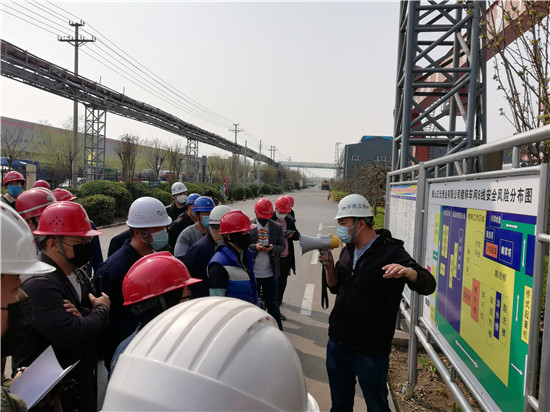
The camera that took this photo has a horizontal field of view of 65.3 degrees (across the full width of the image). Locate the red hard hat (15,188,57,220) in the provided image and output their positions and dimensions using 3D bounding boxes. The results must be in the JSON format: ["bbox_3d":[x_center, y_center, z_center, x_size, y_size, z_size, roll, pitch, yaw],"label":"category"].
[{"bbox_3d":[-1.468,-0.003,2.650,0.280,0.160,0.220,-8,2,6],"label":"red hard hat"}]

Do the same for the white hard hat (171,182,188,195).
[{"bbox_3d":[-1.377,-0.249,6.200,0.220,0.160,0.280,-6,6,-20],"label":"white hard hat"}]

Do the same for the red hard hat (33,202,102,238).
[{"bbox_3d":[-0.929,0.063,1.920,0.285,0.150,0.220,1,3,-10],"label":"red hard hat"}]

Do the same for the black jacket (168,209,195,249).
[{"bbox_3d":[-1.248,0.416,5.850,0.340,0.700,0.500,3,3,28],"label":"black jacket"}]

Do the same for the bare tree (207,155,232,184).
[{"bbox_3d":[-6.946,-3.606,51.962,2.900,5.280,2.900,2,3,6],"label":"bare tree"}]

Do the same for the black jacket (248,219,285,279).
[{"bbox_3d":[-0.097,0.486,4.900,0.460,0.690,0.340,2,3,7],"label":"black jacket"}]

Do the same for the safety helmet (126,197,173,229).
[{"bbox_3d":[-0.736,0.035,2.520,0.280,0.165,0.225,1,3,12],"label":"safety helmet"}]

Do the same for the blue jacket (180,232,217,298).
[{"bbox_3d":[-0.663,0.605,4.150,0.340,0.720,0.500,3,3,20],"label":"blue jacket"}]

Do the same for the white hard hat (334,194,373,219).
[{"bbox_3d":[0.497,0.005,2.700,0.275,0.157,0.220,1,4,-22],"label":"white hard hat"}]

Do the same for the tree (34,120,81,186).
[{"bbox_3d":[-12.094,-2.293,23.967,2.700,5.090,2.700,2,3,6],"label":"tree"}]

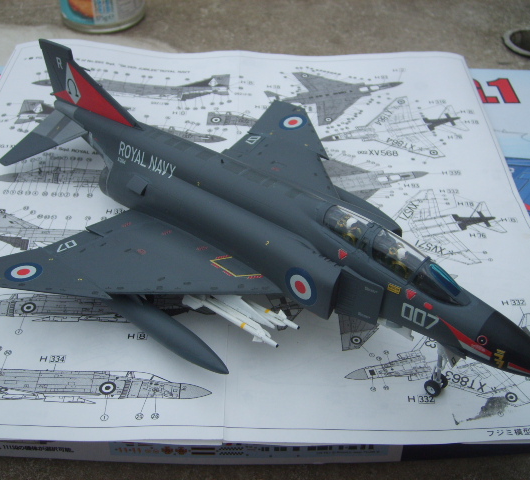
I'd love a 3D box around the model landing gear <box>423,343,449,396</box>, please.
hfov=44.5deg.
[{"bbox_3d":[0.056,0.042,0.209,0.008,0.020,0.007,30,49,31],"label":"model landing gear"}]

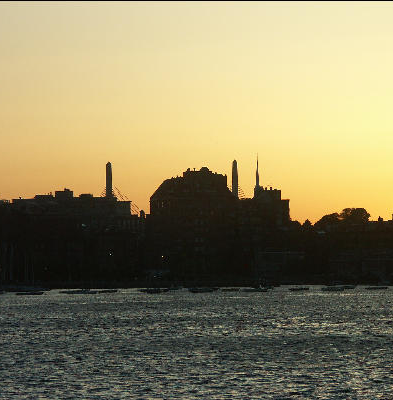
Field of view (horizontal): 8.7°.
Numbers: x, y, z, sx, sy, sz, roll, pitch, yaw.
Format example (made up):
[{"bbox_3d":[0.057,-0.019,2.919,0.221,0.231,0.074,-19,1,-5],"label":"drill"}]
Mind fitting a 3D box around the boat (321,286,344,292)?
[{"bbox_3d":[33.841,22.271,640.000,6.100,1.450,2.200,0,-2,0],"label":"boat"}]

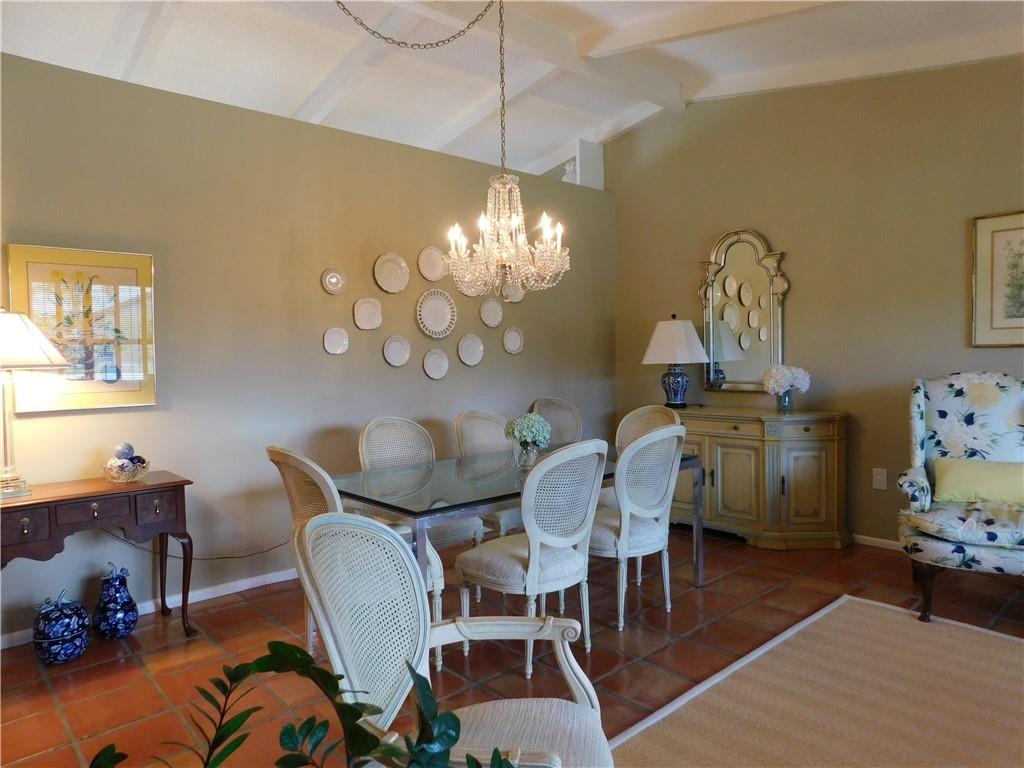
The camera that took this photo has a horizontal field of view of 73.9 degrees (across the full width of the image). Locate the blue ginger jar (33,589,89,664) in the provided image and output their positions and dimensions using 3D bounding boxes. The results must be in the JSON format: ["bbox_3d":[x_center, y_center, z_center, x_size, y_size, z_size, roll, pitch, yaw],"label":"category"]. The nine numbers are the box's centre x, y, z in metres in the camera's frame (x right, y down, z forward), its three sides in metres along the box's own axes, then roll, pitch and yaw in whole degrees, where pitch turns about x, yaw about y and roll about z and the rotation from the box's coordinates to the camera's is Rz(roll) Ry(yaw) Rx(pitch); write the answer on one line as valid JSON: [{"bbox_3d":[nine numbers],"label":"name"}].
[{"bbox_3d":[-1.967,1.053,2.974,0.205,0.310,0.205,-3,4,-42],"label":"blue ginger jar"}]

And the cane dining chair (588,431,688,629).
[{"bbox_3d":[0.556,0.654,3.362,0.520,0.982,0.533,-3,3,-39],"label":"cane dining chair"}]

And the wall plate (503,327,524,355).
[{"bbox_3d":[0.015,-0.326,5.159,0.207,0.207,0.030,-3,3,-42],"label":"wall plate"}]

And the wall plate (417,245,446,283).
[{"bbox_3d":[-0.535,-0.811,4.607,0.232,0.232,0.025,-3,4,-42],"label":"wall plate"}]

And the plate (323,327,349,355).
[{"bbox_3d":[-1.067,-0.261,4.143,0.166,0.162,0.025,-3,4,-42],"label":"plate"}]

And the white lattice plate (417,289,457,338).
[{"bbox_3d":[-0.513,-0.483,4.673,0.343,0.343,0.030,-3,3,-42],"label":"white lattice plate"}]

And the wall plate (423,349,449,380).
[{"bbox_3d":[-0.515,-0.135,4.653,0.207,0.212,0.025,-3,4,-42],"label":"wall plate"}]

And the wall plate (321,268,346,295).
[{"bbox_3d":[-1.077,-0.619,4.120,0.159,0.154,0.025,-3,4,-42],"label":"wall plate"}]

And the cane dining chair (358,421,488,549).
[{"bbox_3d":[-0.476,0.676,3.609,0.525,0.968,0.541,-3,4,-42],"label":"cane dining chair"}]

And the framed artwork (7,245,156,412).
[{"bbox_3d":[-2.041,-0.258,3.271,0.590,0.755,0.030,-3,4,-42],"label":"framed artwork"}]

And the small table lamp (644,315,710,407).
[{"bbox_3d":[1.260,-0.187,5.226,0.430,0.700,0.430,-3,4,-42],"label":"small table lamp"}]

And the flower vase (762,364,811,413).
[{"bbox_3d":[1.865,0.037,4.623,0.280,0.330,0.310,-3,3,-42],"label":"flower vase"}]

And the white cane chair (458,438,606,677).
[{"bbox_3d":[0.107,0.680,2.927,0.520,0.982,0.533,-3,3,-42],"label":"white cane chair"}]

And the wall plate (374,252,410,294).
[{"bbox_3d":[-0.771,-0.715,4.395,0.264,0.259,0.025,-3,4,-42],"label":"wall plate"}]

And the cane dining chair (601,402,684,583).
[{"bbox_3d":[0.699,0.636,4.165,0.541,0.968,0.535,-3,4,-42],"label":"cane dining chair"}]

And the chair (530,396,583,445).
[{"bbox_3d":[0.524,0.595,5.191,0.520,0.950,0.550,-3,4,-42],"label":"chair"}]

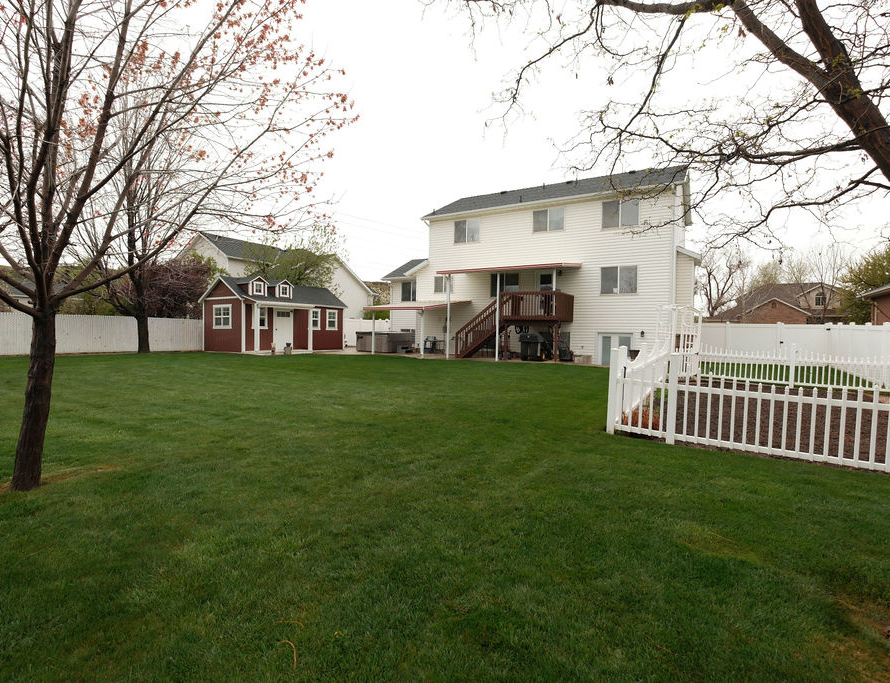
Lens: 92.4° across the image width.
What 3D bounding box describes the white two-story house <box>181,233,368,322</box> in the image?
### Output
[{"bbox_3d":[-13.231,-3.250,32.567,8.600,7.200,13.500,2,2,30],"label":"white two-story house"}]

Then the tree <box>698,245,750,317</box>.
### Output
[{"bbox_3d":[29.294,-4.693,45.130,5.500,11.077,5.500,2,2,30],"label":"tree"}]

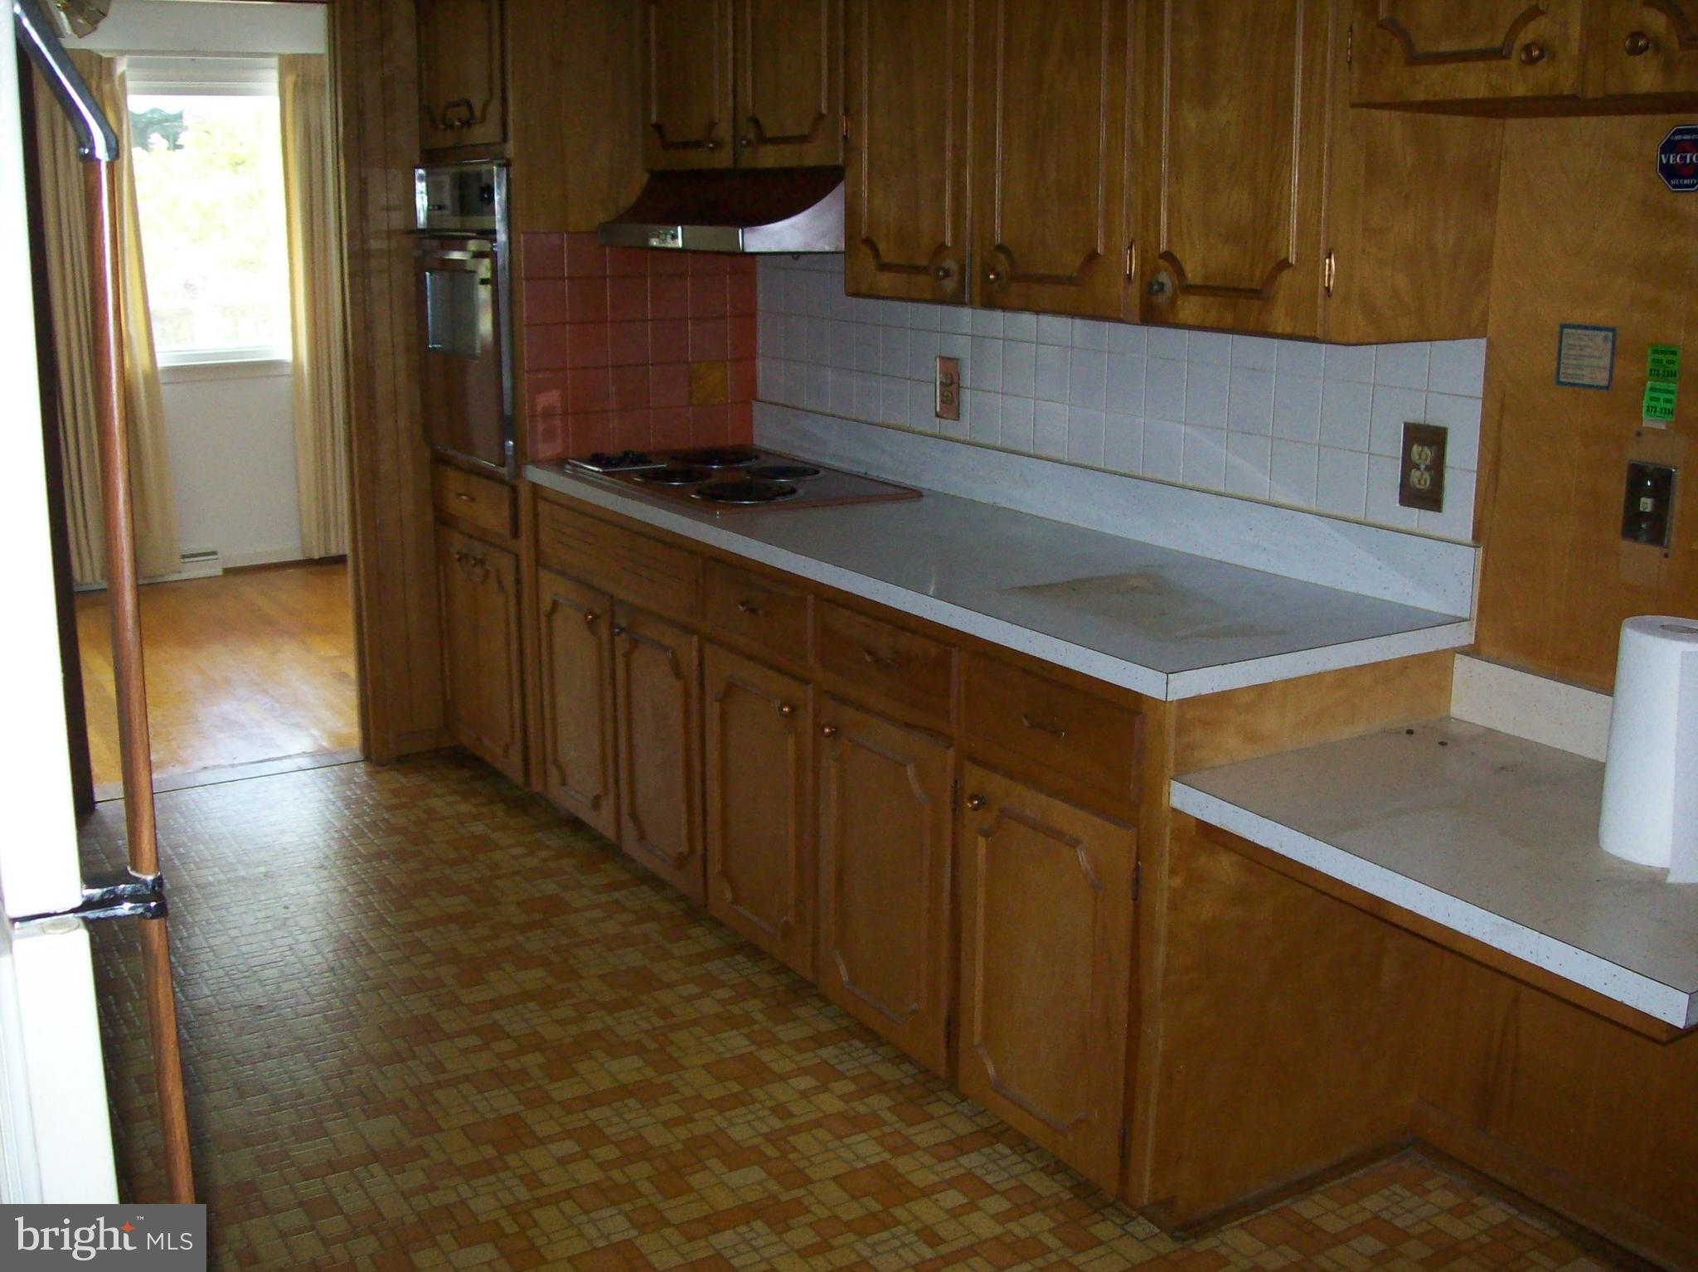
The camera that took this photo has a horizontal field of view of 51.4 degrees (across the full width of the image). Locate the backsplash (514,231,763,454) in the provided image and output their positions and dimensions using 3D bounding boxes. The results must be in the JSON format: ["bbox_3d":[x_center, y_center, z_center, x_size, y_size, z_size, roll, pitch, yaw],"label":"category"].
[{"bbox_3d":[-0.506,-0.713,4.326,0.622,0.532,0.019,-8,17,-32],"label":"backsplash"}]

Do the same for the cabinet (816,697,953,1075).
[{"bbox_3d":[0.057,0.428,3.130,0.024,0.591,0.415,-8,17,-32],"label":"cabinet"}]

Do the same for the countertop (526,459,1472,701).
[{"bbox_3d":[0.096,-0.201,3.480,0.633,0.038,2.224,-8,17,-32],"label":"countertop"}]

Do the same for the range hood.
[{"bbox_3d":[-0.196,-0.950,3.928,0.465,0.174,0.860,-8,17,-32],"label":"range hood"}]

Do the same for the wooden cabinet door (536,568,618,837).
[{"bbox_3d":[-0.644,0.155,4.180,0.024,0.587,0.419,-8,17,-32],"label":"wooden cabinet door"}]

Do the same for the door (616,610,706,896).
[{"bbox_3d":[-0.411,0.246,3.831,0.024,0.589,0.404,-8,17,-32],"label":"door"}]

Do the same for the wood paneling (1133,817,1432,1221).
[{"bbox_3d":[0.690,0.539,2.731,0.610,0.692,0.024,-8,17,-32],"label":"wood paneling"}]

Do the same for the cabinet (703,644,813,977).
[{"bbox_3d":[-0.180,0.334,3.486,0.024,0.587,0.419,-8,17,-32],"label":"cabinet"}]

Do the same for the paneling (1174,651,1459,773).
[{"bbox_3d":[0.694,0.106,2.623,0.610,0.131,0.024,-8,17,-32],"label":"paneling"}]

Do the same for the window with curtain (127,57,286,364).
[{"bbox_3d":[-2.563,-1.682,7.059,0.670,1.200,0.090,-8,17,-32],"label":"window with curtain"}]

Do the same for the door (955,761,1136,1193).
[{"bbox_3d":[0.309,0.518,2.779,0.024,0.585,0.408,-9,17,-32],"label":"door"}]

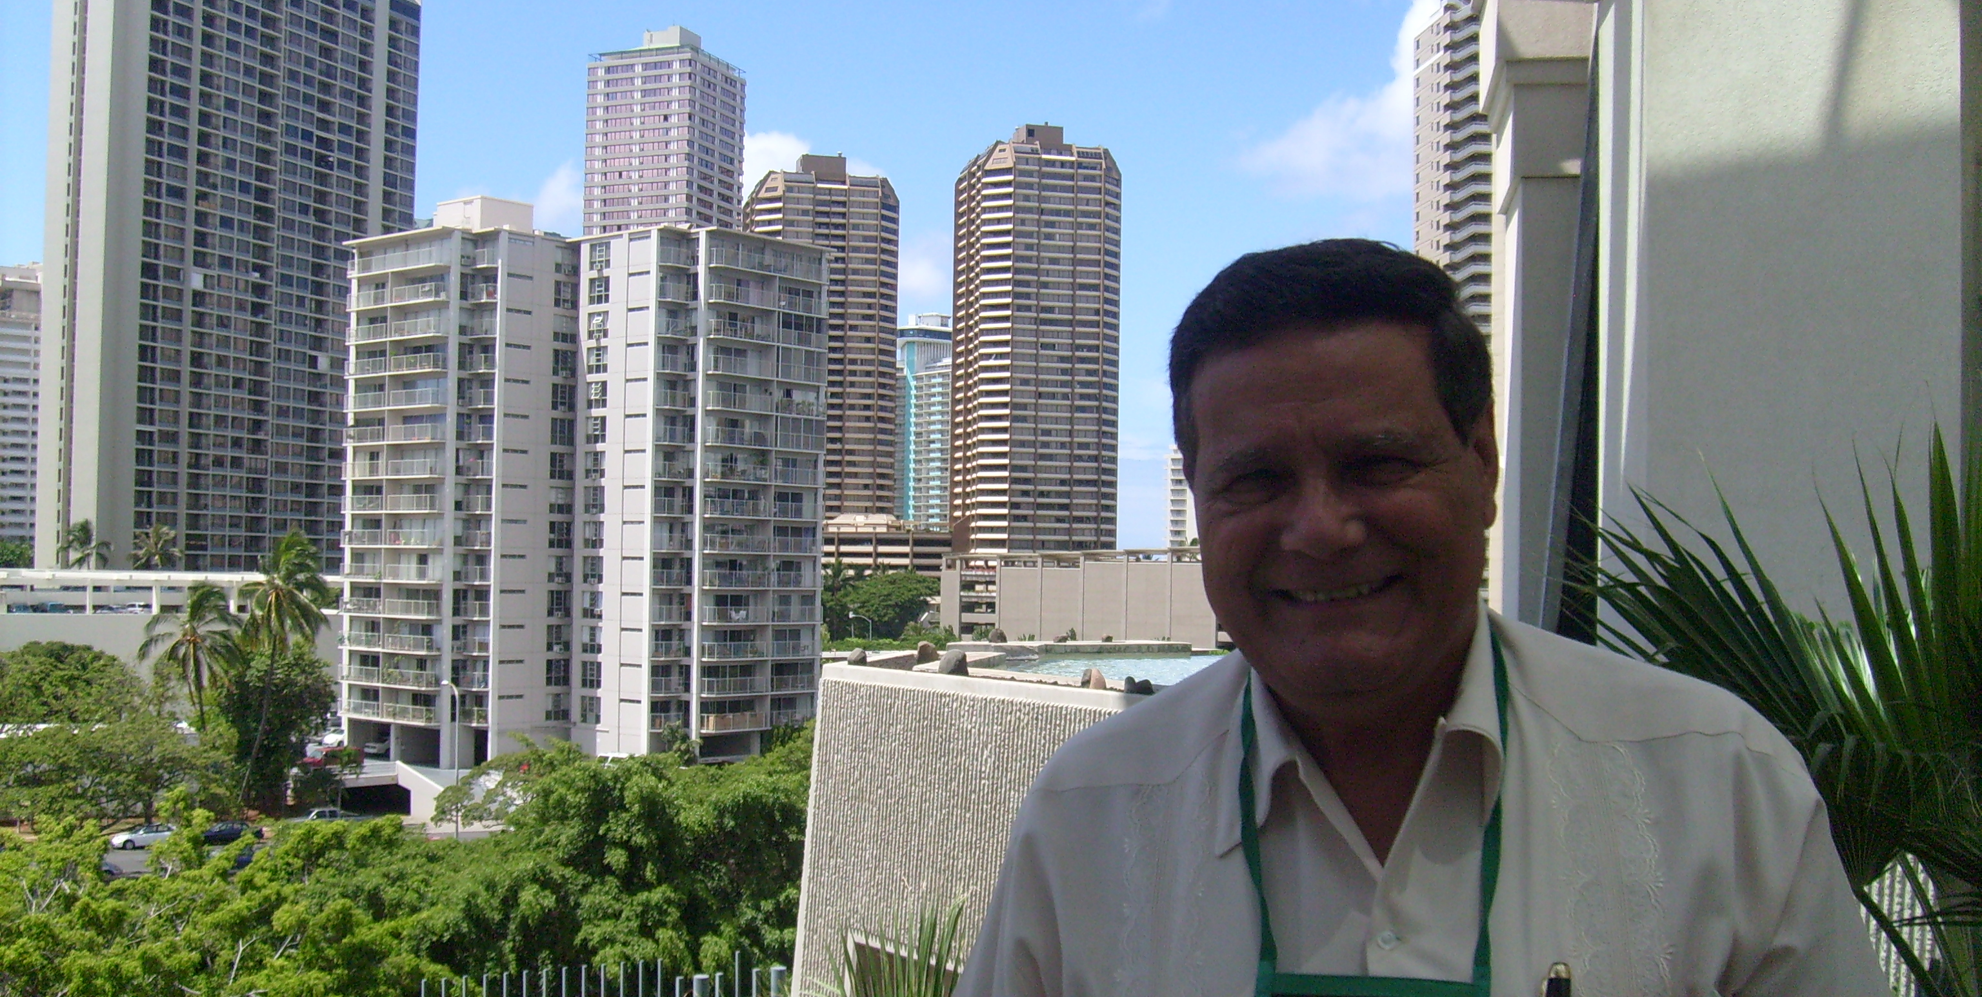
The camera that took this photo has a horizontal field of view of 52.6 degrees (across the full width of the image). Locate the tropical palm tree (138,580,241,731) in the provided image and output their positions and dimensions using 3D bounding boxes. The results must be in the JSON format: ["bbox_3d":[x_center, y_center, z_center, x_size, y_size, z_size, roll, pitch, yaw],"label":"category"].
[{"bbox_3d":[-54.791,12.912,136.527,6.200,15.100,6.200,2,-3,-22],"label":"tropical palm tree"}]

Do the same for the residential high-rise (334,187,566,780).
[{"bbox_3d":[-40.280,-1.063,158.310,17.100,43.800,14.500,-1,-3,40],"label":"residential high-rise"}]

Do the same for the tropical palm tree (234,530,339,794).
[{"bbox_3d":[-48.255,11.421,136.597,6.300,18.300,6.300,2,-3,-19],"label":"tropical palm tree"}]

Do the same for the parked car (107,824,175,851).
[{"bbox_3d":[-47.568,19.169,113.738,4.500,1.450,1.770,2,-3,-23],"label":"parked car"}]

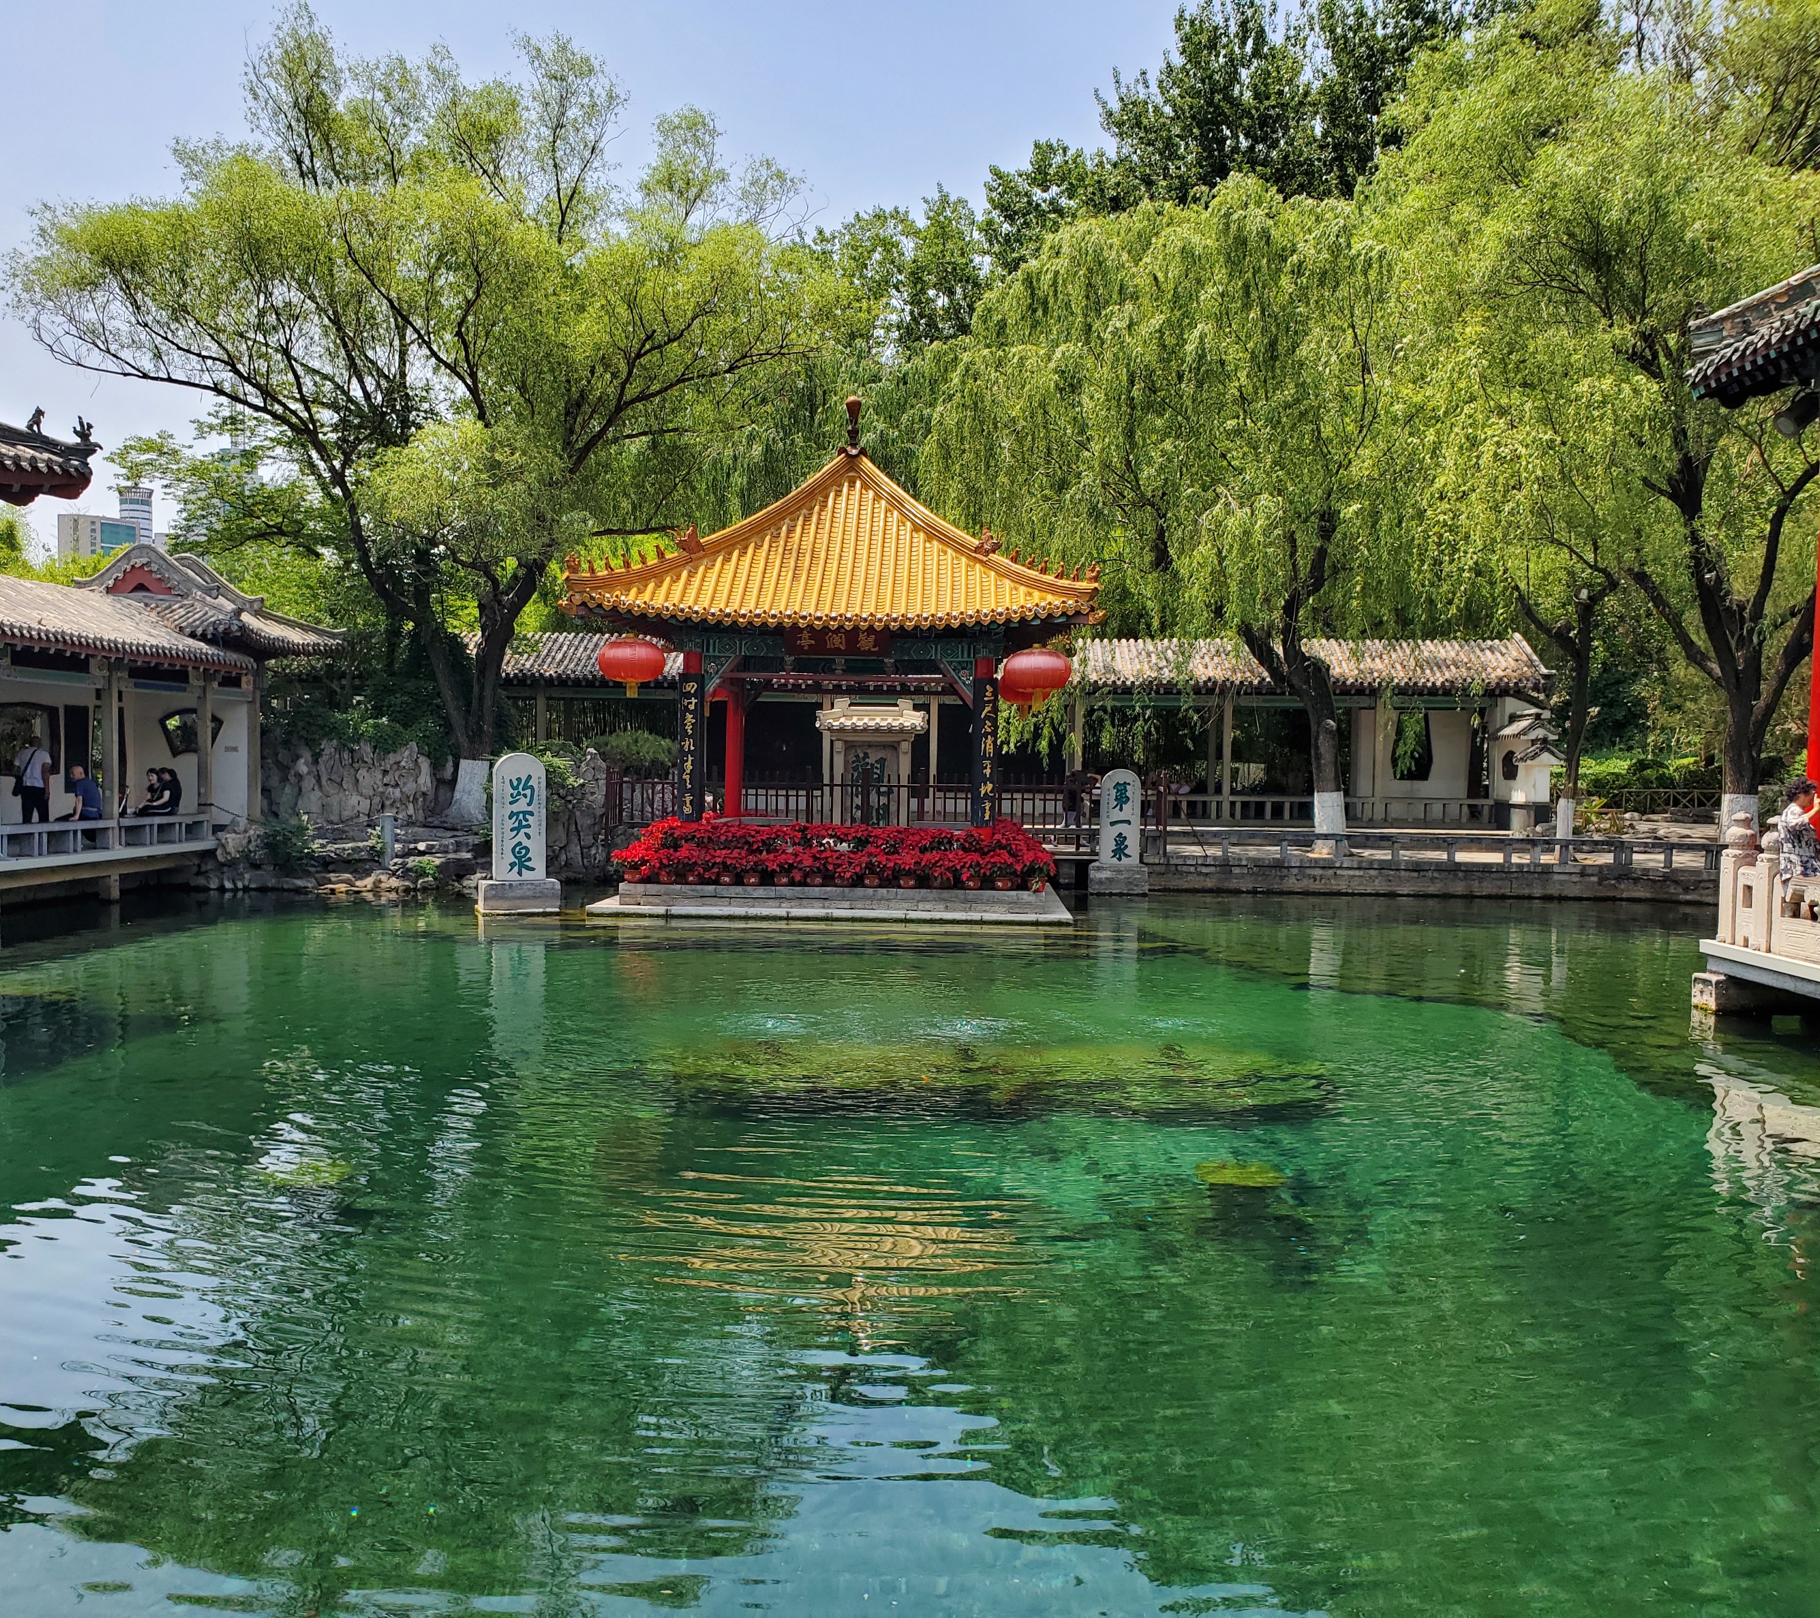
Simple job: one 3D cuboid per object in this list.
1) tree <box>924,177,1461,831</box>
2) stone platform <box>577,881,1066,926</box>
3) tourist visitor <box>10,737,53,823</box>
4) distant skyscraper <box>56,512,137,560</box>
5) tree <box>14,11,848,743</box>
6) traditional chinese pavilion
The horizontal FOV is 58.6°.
[{"bbox_3d":[5.087,-5.178,29.200,9.700,12.000,9.300,1,2,3],"label":"tree"},{"bbox_3d":[-0.916,1.187,24.800,6.500,0.450,6.300,1,2,3],"label":"stone platform"},{"bbox_3d":[-12.259,-0.165,22.600,0.520,1.650,0.330,-1,2,-34],"label":"tourist visitor"},{"bbox_3d":[-350.582,-74.631,700.000,38.000,105.000,32.000,0,2,-30],"label":"distant skyscraper"},{"bbox_3d":[-8.345,-6.732,28.200,14.500,14.300,12.500,1,2,3],"label":"tree"},{"bbox_3d":[-0.903,-2.670,24.800,7.100,7.200,7.100,1,2,3],"label":"traditional chinese pavilion"}]

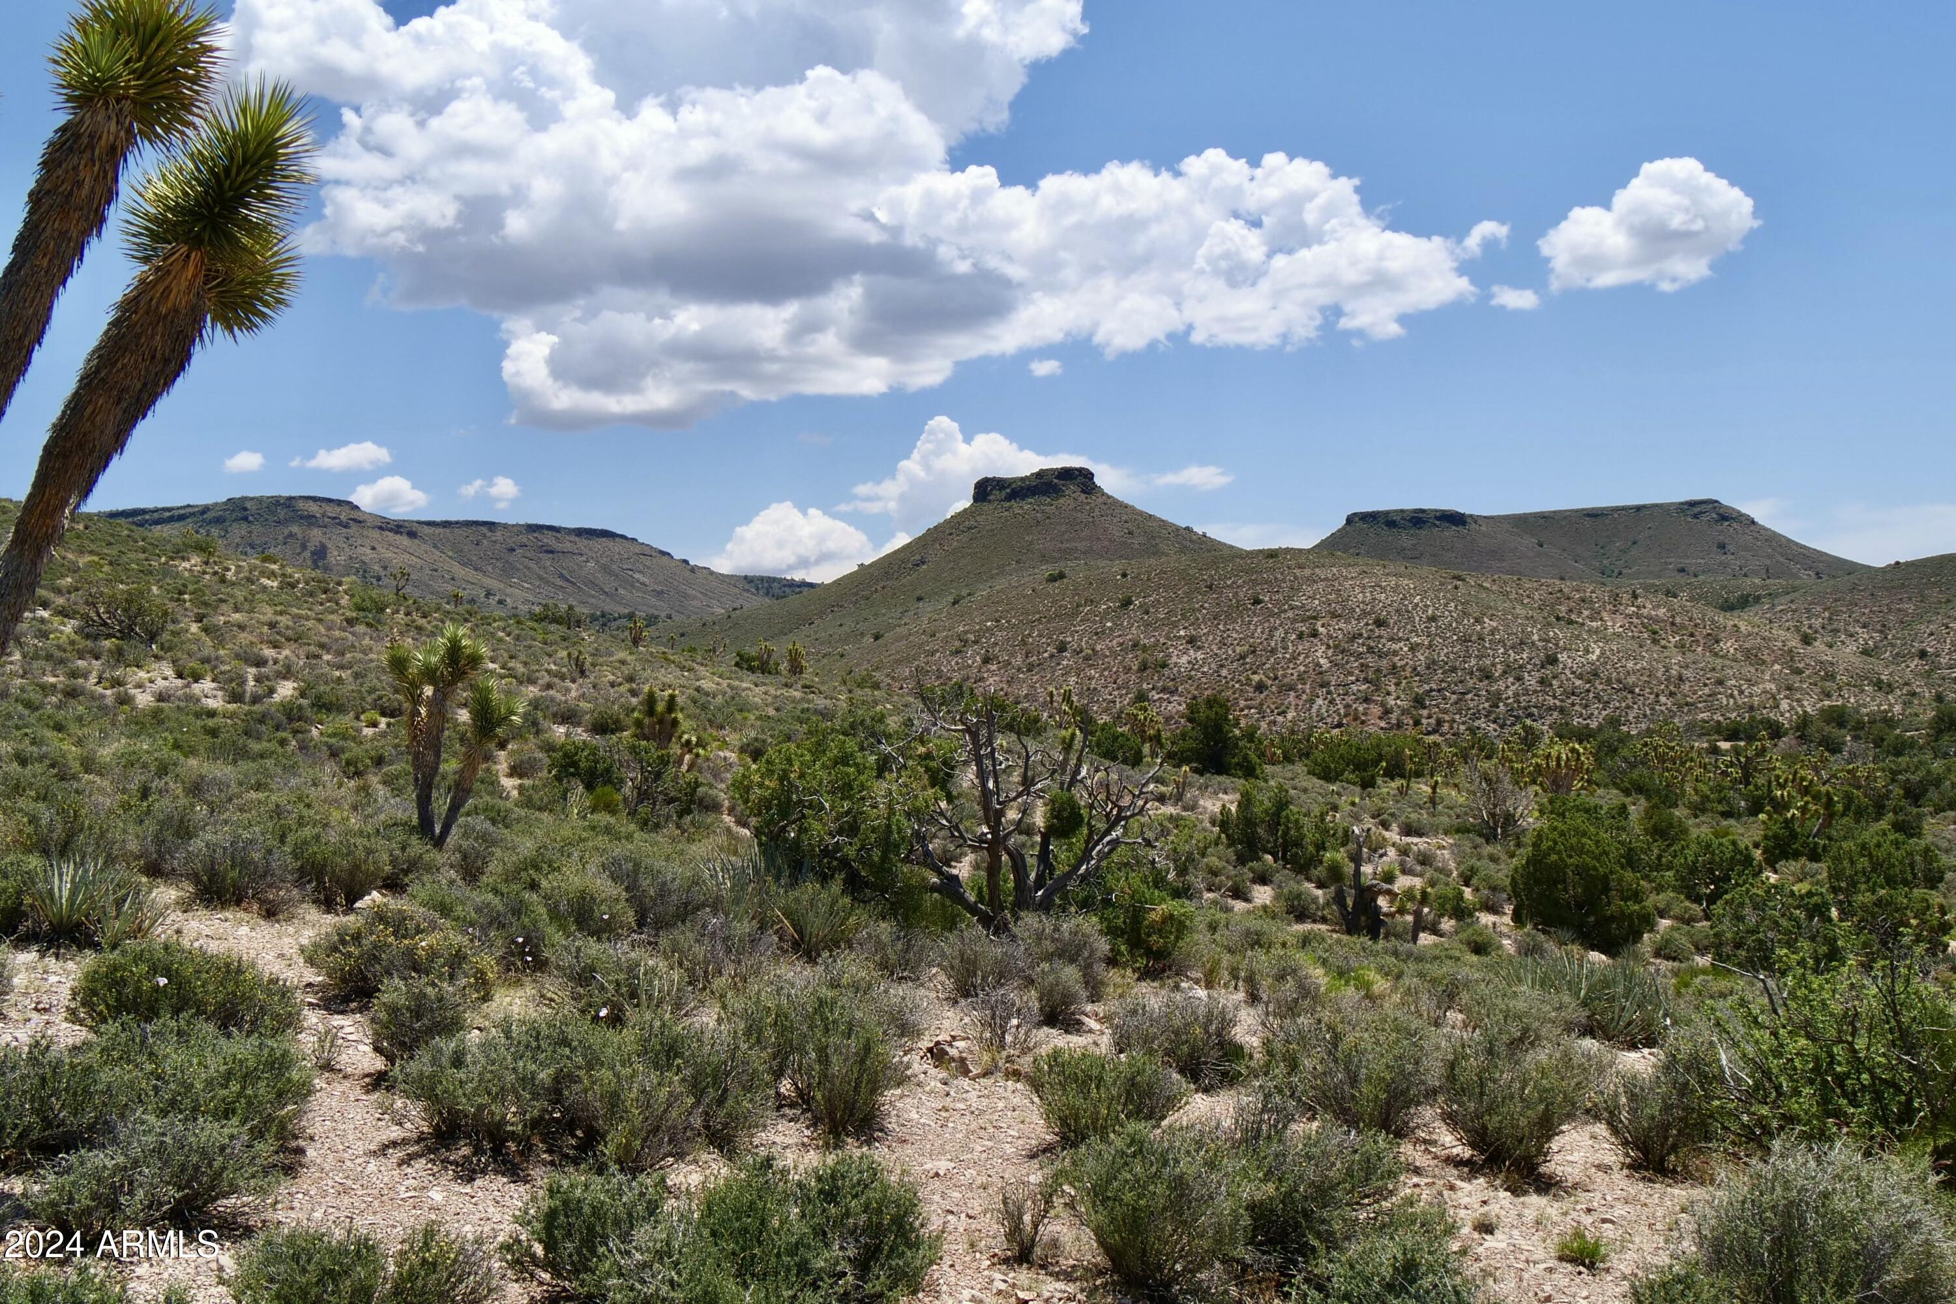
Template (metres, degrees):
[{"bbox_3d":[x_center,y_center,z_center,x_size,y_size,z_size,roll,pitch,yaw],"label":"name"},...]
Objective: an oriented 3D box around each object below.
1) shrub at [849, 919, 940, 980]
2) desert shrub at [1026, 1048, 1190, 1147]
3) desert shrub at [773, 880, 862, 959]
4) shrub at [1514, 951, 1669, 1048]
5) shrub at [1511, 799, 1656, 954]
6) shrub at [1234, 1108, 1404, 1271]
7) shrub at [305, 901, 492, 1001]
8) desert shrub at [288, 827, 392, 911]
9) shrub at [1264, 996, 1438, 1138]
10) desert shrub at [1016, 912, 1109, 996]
[{"bbox_3d":[-0.591,2.098,13.000,0.635,0.430,0.603,0,0,0],"label":"shrub"},{"bbox_3d":[0.475,1.628,6.750,0.597,0.356,0.500,0,0,0],"label":"desert shrub"},{"bbox_3d":[-0.955,1.593,11.000,0.537,0.473,0.520,0,0,0],"label":"desert shrub"},{"bbox_3d":[3.488,1.973,10.500,0.886,0.539,0.800,0,0,0],"label":"shrub"},{"bbox_3d":[7.207,2.667,22.000,1.729,1.839,1.643,0,0,0],"label":"shrub"},{"bbox_3d":[1.107,1.745,6.000,0.551,0.515,0.523,0,0,0],"label":"shrub"},{"bbox_3d":[-2.826,1.460,9.000,0.938,0.492,0.780,0,0,0],"label":"shrub"},{"bbox_3d":[-4.145,1.415,12.000,0.675,0.546,0.620,0,0,0],"label":"desert shrub"},{"bbox_3d":[1.403,1.562,6.950,0.650,0.524,0.560,0,0,0],"label":"shrub"},{"bbox_3d":[0.579,2.060,12.600,0.625,0.574,0.594,0,0,0],"label":"desert shrub"}]

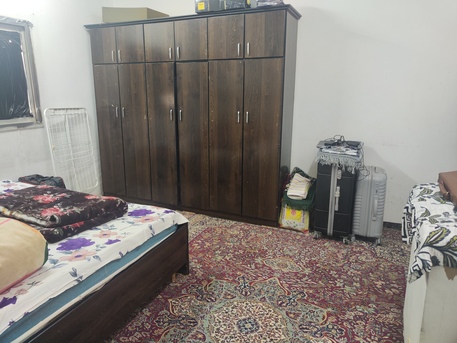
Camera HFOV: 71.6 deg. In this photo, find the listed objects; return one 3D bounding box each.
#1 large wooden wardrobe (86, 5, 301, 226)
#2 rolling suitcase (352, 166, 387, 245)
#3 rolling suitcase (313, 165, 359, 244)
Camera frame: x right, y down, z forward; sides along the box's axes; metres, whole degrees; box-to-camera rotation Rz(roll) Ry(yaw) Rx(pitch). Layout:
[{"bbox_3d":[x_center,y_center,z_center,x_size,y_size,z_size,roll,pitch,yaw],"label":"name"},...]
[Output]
[{"bbox_3d":[-0.493,-0.619,3.705,2.451,2.105,0.507,7,15,24],"label":"large wooden wardrobe"},{"bbox_3d":[1.364,0.302,3.055,0.248,0.662,0.447,7,15,24],"label":"rolling suitcase"},{"bbox_3d":[1.061,0.230,3.103,0.329,0.772,0.493,7,15,24],"label":"rolling suitcase"}]

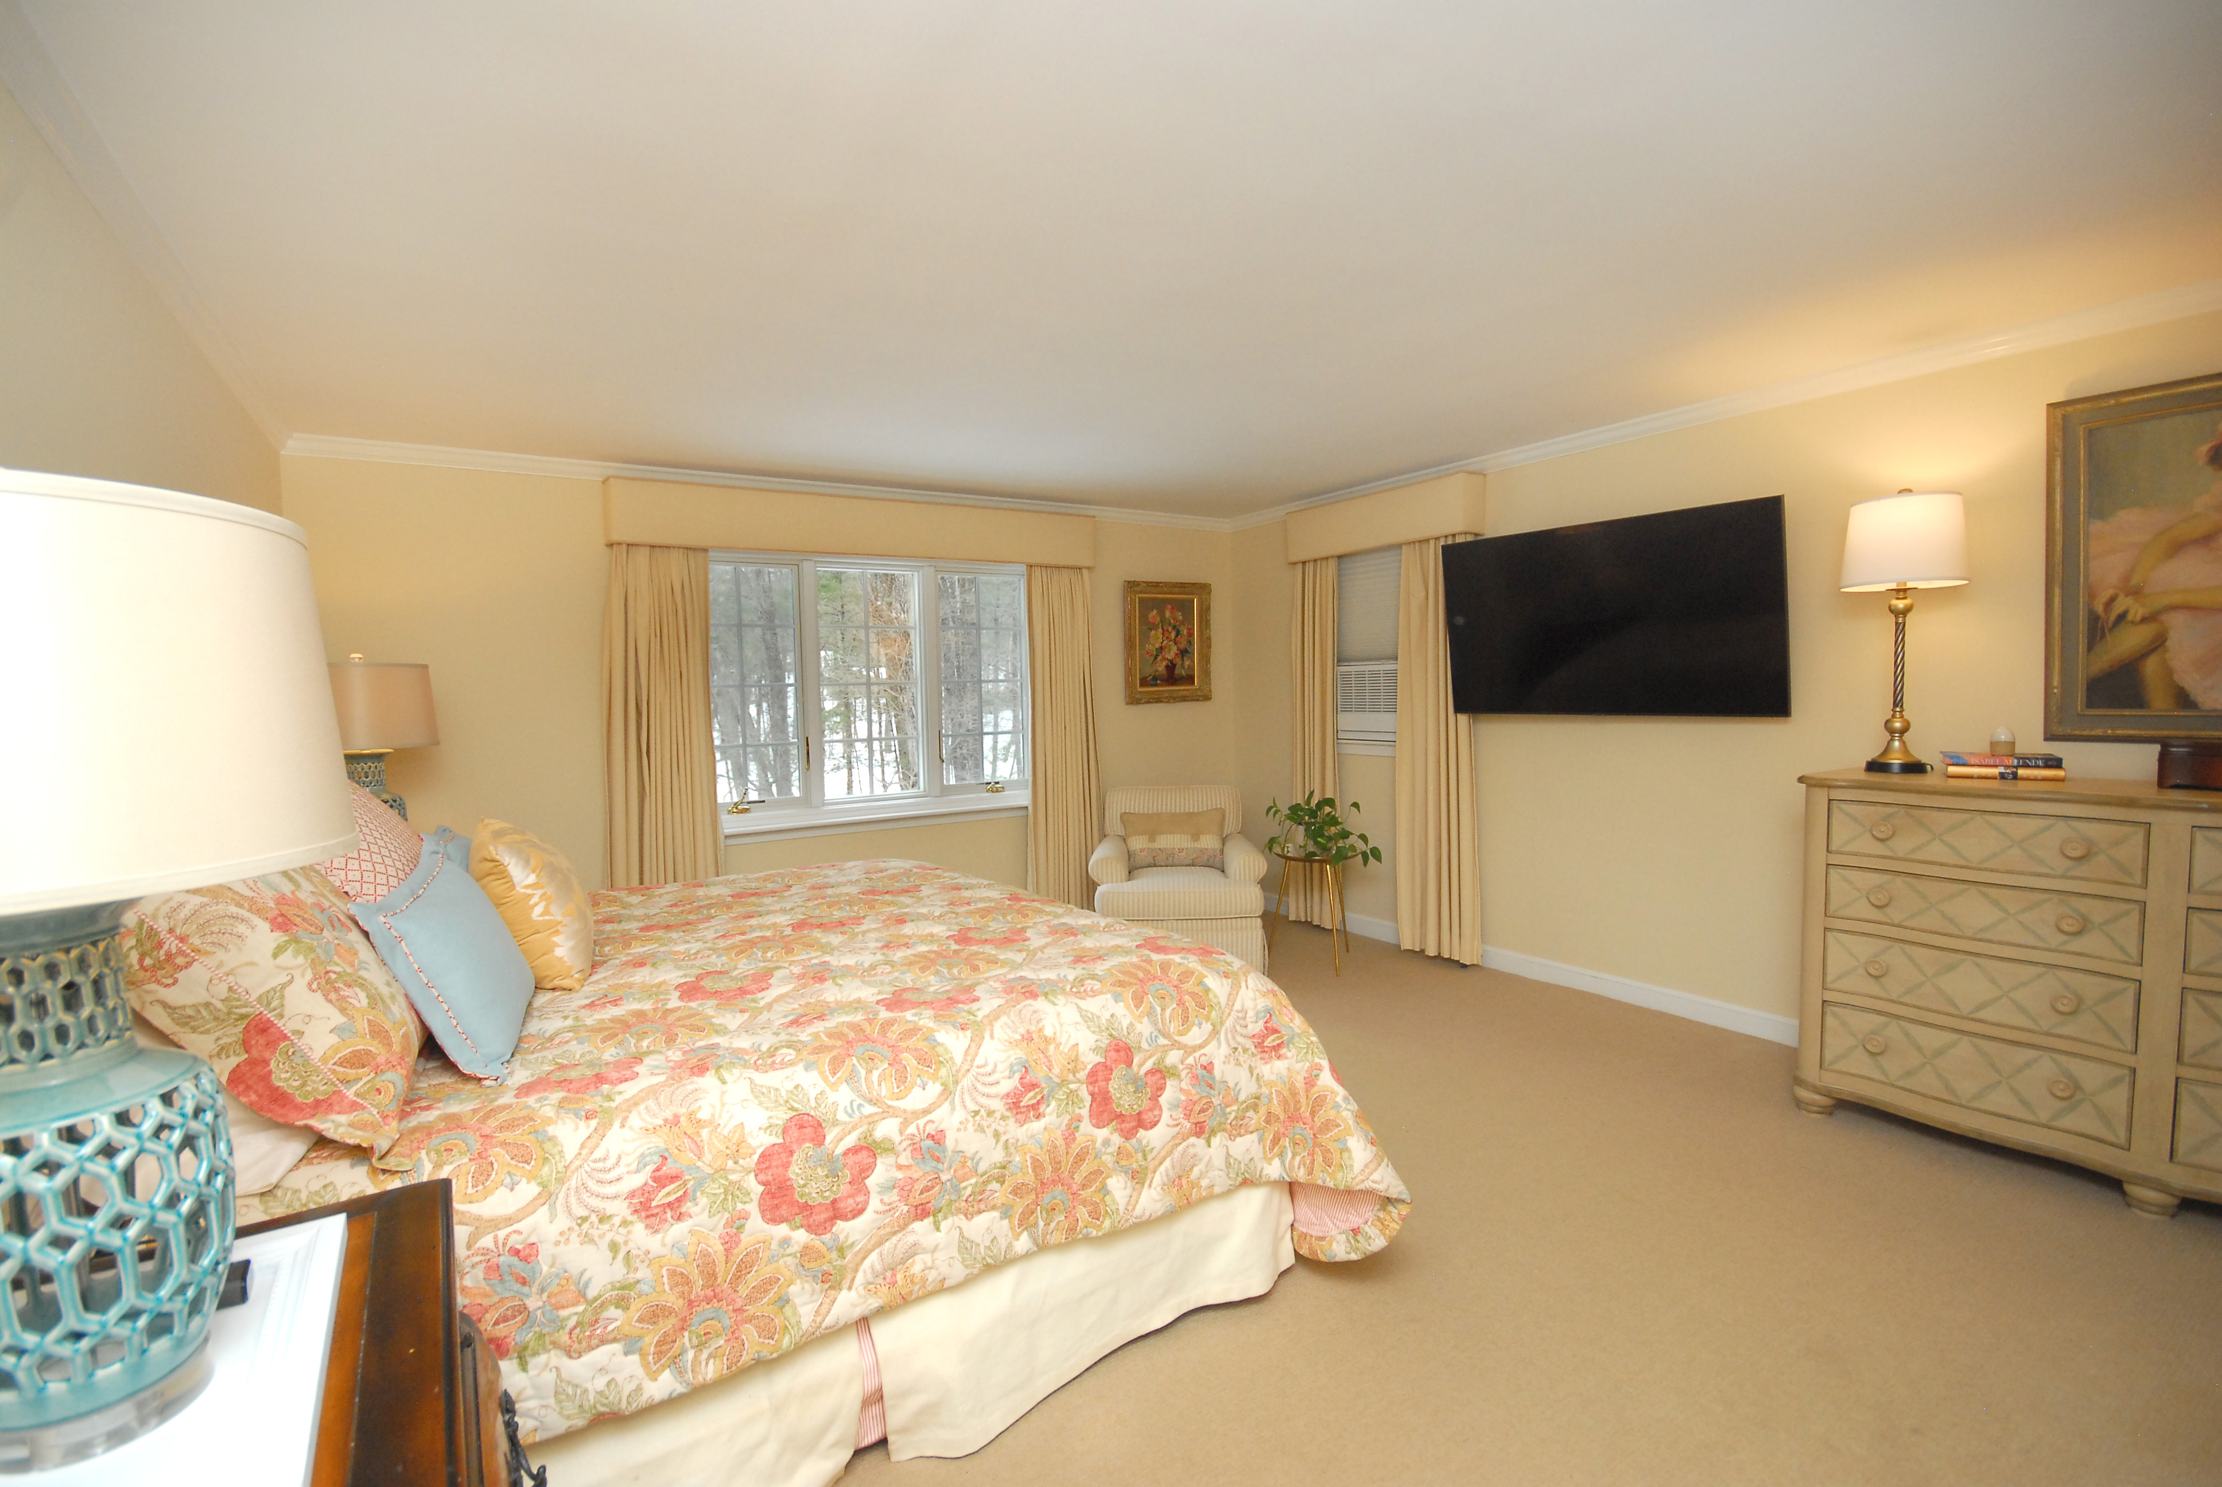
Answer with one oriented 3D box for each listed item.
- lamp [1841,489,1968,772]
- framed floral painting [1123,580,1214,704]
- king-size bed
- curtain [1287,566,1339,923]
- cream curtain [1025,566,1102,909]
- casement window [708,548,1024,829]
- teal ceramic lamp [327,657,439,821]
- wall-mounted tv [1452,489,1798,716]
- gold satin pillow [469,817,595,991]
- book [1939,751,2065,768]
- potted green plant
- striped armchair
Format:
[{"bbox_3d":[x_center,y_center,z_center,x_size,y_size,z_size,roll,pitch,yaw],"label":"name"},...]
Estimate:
[{"bbox_3d":[2.503,-0.354,2.934,0.310,0.897,0.310,-4,4,-34],"label":"lamp"},{"bbox_3d":[0.353,-0.609,5.605,0.629,0.739,0.050,-3,4,-30],"label":"framed floral painting"},{"bbox_3d":[-0.890,0.900,2.540,2.300,0.770,2.150,-4,4,-32],"label":"king-size bed"},{"bbox_3d":[1.153,-0.029,5.271,0.130,2.166,0.386,-4,4,-34],"label":"curtain"},{"bbox_3d":[-0.266,0.025,5.201,0.468,2.133,0.130,-3,4,-30],"label":"cream curtain"},{"bbox_3d":[-1.179,-0.291,4.775,1.682,1.367,0.120,-3,4,-30],"label":"casement window"},{"bbox_3d":[-2.596,0.088,3.205,0.429,0.787,0.429,-3,4,-30],"label":"teal ceramic lamp"},{"bbox_3d":[2.042,-0.516,3.896,0.055,0.802,1.394,-12,9,-33],"label":"wall-mounted tv"},{"bbox_3d":[-1.376,0.371,2.204,0.170,0.430,0.430,-30,14,-21],"label":"gold satin pillow"},{"bbox_3d":[2.708,0.049,2.822,0.249,0.037,0.160,1,5,38],"label":"book"},{"bbox_3d":[1.065,0.432,4.660,0.580,0.370,0.480,-1,4,0],"label":"potted green plant"},{"bbox_3d":[0.342,0.679,4.870,0.890,0.860,0.840,-1,4,2],"label":"striped armchair"}]

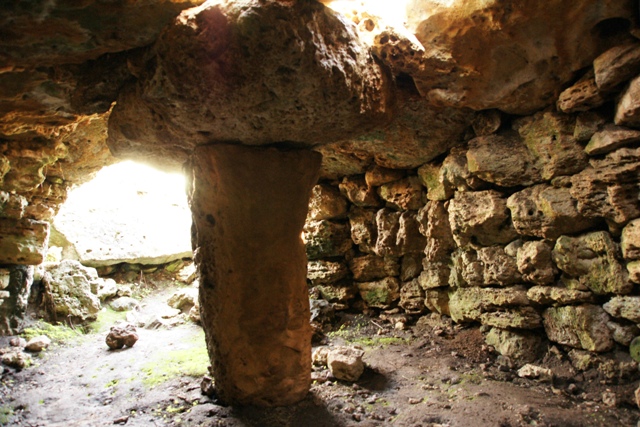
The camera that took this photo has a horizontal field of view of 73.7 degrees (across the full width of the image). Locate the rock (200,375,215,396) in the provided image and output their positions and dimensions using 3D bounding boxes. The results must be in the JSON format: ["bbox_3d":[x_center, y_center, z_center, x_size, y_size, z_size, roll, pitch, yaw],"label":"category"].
[{"bbox_3d":[-0.664,1.016,2.520,0.085,0.120,0.090,0,2,0],"label":"rock"}]

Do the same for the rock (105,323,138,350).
[{"bbox_3d":[-1.861,1.153,4.000,0.290,0.220,0.230,0,-1,-12],"label":"rock"}]

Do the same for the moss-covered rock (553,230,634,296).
[{"bbox_3d":[2.222,0.400,3.480,0.360,0.470,0.500,1,-1,-37],"label":"moss-covered rock"}]

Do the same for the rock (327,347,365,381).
[{"bbox_3d":[0.167,0.994,2.800,0.250,0.180,0.200,0,2,9],"label":"rock"}]

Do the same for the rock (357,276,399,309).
[{"bbox_3d":[0.603,0.815,4.400,0.450,0.320,0.300,0,2,6],"label":"rock"}]

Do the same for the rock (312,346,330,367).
[{"bbox_3d":[0.007,1.012,3.020,0.150,0.120,0.140,0,2,0],"label":"rock"}]

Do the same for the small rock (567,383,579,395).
[{"bbox_3d":[1.474,1.021,2.490,0.068,0.058,0.065,0,2,0],"label":"small rock"}]

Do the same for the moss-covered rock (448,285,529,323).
[{"bbox_3d":[1.708,0.907,4.300,0.360,0.320,0.700,1,-1,-37],"label":"moss-covered rock"}]

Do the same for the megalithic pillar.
[{"bbox_3d":[-0.461,0.407,3.050,0.850,1.700,0.500,0,-1,-14],"label":"megalithic pillar"}]

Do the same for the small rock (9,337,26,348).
[{"bbox_3d":[-2.871,1.224,4.050,0.150,0.095,0.120,1,-1,-30],"label":"small rock"}]

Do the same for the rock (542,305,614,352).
[{"bbox_3d":[1.784,0.792,2.950,0.300,0.330,0.460,-1,2,-37],"label":"rock"}]

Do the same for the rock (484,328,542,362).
[{"bbox_3d":[1.769,1.182,3.880,0.300,0.270,0.420,1,-1,-37],"label":"rock"}]

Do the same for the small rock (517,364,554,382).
[{"bbox_3d":[1.616,1.200,3.200,0.260,0.110,0.150,-1,-1,24],"label":"small rock"}]

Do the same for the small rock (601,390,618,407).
[{"bbox_3d":[1.601,1.023,2.360,0.092,0.075,0.085,0,2,0],"label":"small rock"}]

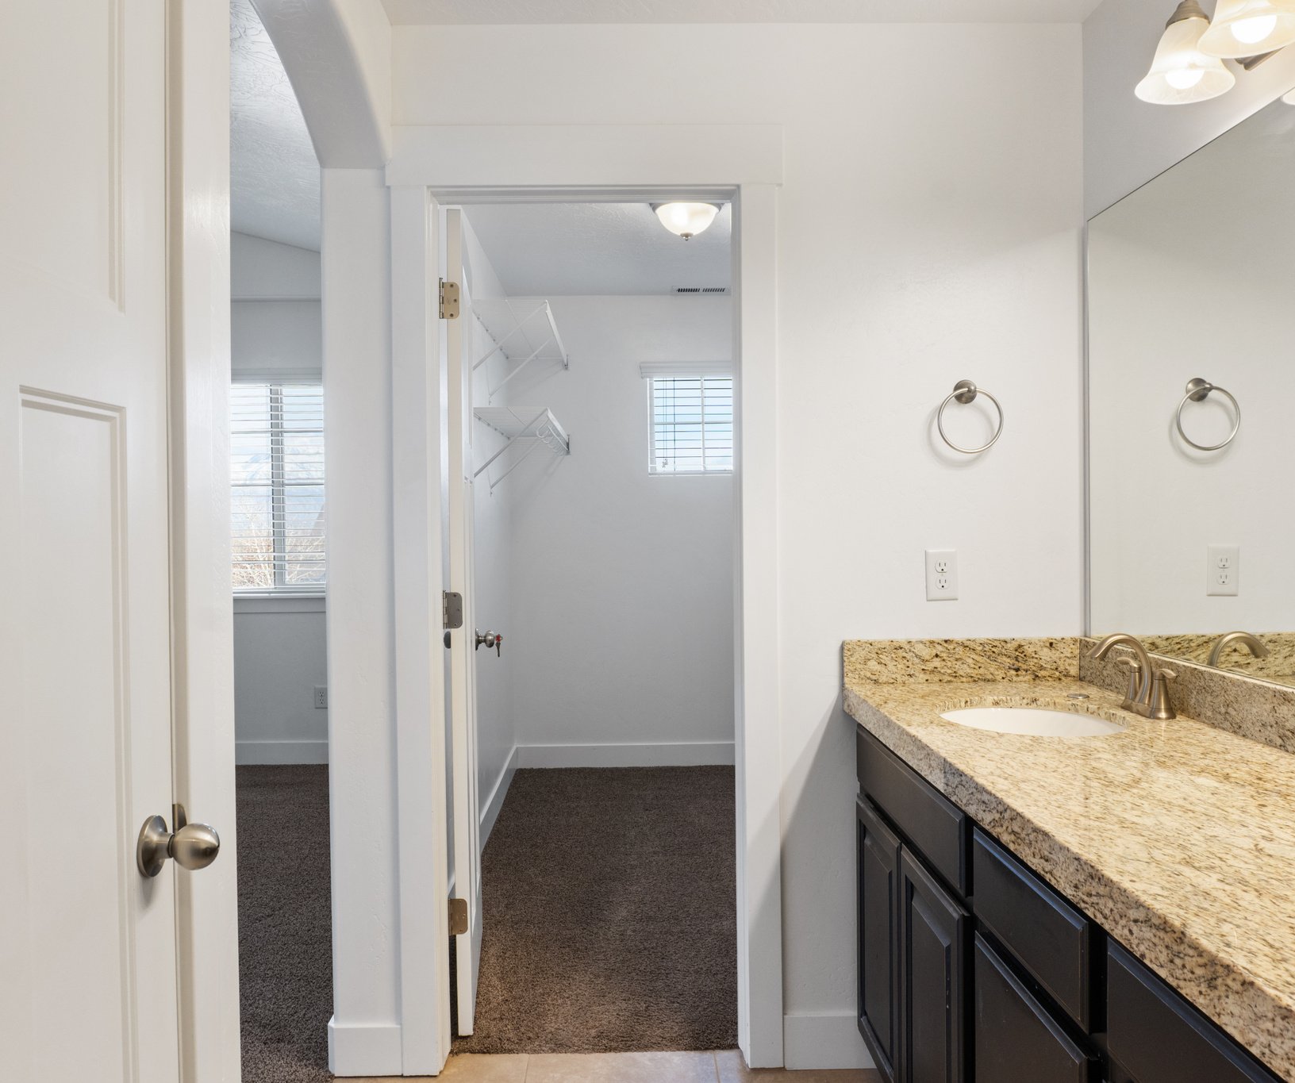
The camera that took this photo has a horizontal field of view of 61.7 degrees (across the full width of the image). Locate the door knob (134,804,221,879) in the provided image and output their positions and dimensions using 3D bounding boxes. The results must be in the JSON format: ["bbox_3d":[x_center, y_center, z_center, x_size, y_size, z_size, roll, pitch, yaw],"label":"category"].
[{"bbox_3d":[-0.512,0.338,1.202,0.071,0.068,0.068,-1,1,-1],"label":"door knob"}]

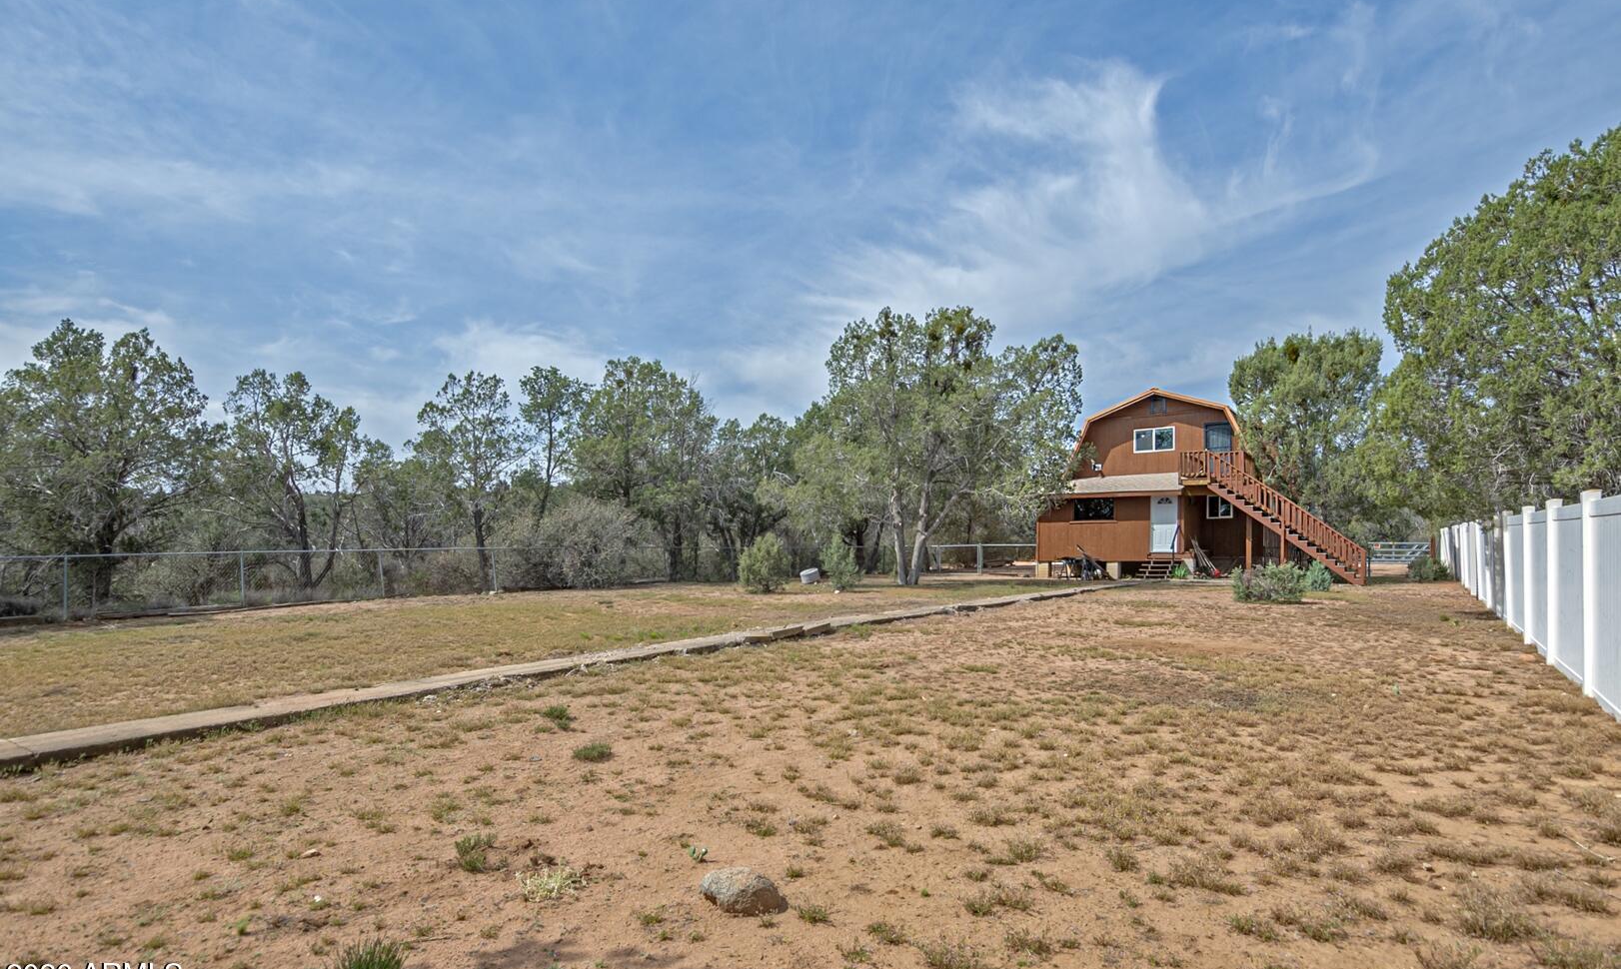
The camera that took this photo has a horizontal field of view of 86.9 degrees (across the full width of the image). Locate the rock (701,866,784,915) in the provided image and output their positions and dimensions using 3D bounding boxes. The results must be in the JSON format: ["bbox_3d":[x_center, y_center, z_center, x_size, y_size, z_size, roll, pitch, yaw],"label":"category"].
[{"bbox_3d":[-0.275,1.635,3.480,0.330,0.145,0.240,-1,-3,9],"label":"rock"}]

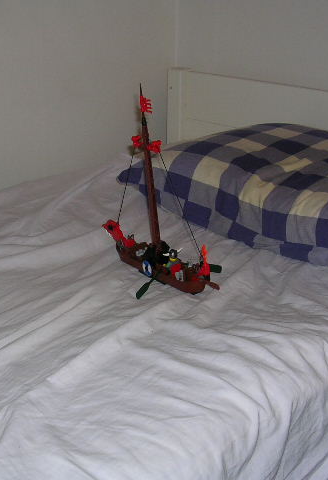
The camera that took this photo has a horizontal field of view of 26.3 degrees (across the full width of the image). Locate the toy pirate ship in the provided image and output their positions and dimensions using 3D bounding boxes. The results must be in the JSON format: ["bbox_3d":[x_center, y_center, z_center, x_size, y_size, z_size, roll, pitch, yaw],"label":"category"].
[{"bbox_3d":[-0.033,-0.080,1.061,0.130,0.292,0.280,-21,27,-34],"label":"toy pirate ship"}]

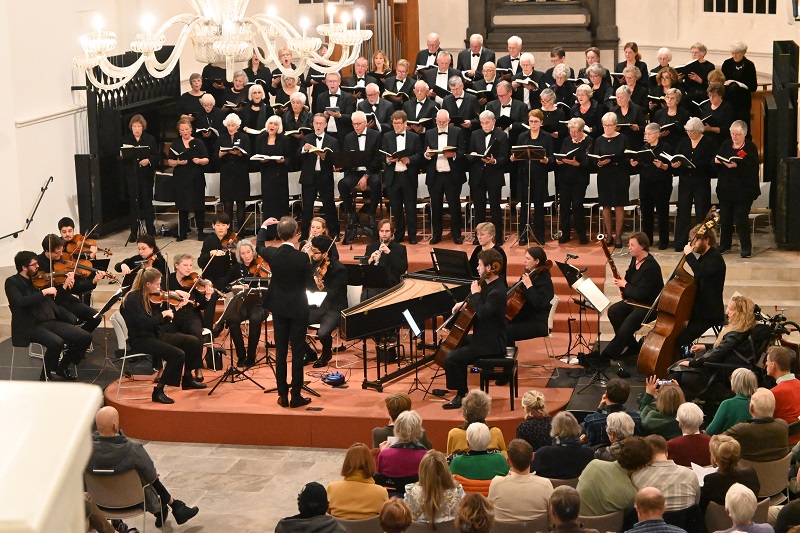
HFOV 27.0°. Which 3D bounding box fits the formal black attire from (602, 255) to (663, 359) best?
[{"bbox_3d":[2.344,0.403,16.800,0.680,1.070,0.520,-7,11,-34],"label":"formal black attire"}]

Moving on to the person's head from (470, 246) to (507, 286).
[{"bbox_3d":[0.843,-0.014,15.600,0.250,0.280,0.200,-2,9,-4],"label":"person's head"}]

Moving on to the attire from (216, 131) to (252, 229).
[{"bbox_3d":[-2.348,-1.171,23.363,0.500,1.474,0.400,-2,10,-5],"label":"attire"}]

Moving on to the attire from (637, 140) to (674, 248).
[{"bbox_3d":[3.196,-0.893,20.798,0.470,1.310,0.370,4,11,30],"label":"attire"}]

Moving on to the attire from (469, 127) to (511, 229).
[{"bbox_3d":[1.149,-1.042,21.582,0.520,1.450,0.380,1,10,15],"label":"attire"}]

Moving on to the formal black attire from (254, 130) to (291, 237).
[{"bbox_3d":[-1.771,-1.095,22.817,0.480,1.481,0.400,-2,10,-5],"label":"formal black attire"}]

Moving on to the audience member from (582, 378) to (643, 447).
[{"bbox_3d":[1.611,1.411,12.631,0.490,1.280,0.800,-3,10,-8],"label":"audience member"}]

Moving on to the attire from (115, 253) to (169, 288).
[{"bbox_3d":[-2.704,0.232,17.380,0.580,0.760,0.580,0,9,9],"label":"attire"}]

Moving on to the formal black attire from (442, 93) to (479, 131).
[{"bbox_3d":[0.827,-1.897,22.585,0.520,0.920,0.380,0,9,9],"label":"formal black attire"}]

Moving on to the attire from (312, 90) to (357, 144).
[{"bbox_3d":[-0.911,-1.776,23.710,0.560,1.450,0.360,-1,9,3],"label":"attire"}]

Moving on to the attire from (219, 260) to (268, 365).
[{"bbox_3d":[-1.659,0.486,17.690,0.550,1.032,0.750,-2,10,-7],"label":"attire"}]

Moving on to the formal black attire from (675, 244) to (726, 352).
[{"bbox_3d":[2.925,0.411,16.219,0.560,1.220,0.500,-5,10,-17],"label":"formal black attire"}]

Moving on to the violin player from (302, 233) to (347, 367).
[{"bbox_3d":[-0.761,0.348,16.800,0.520,1.300,0.700,5,11,36],"label":"violin player"}]

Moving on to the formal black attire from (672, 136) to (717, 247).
[{"bbox_3d":[3.754,-0.941,21.206,0.540,1.480,0.420,3,10,25],"label":"formal black attire"}]

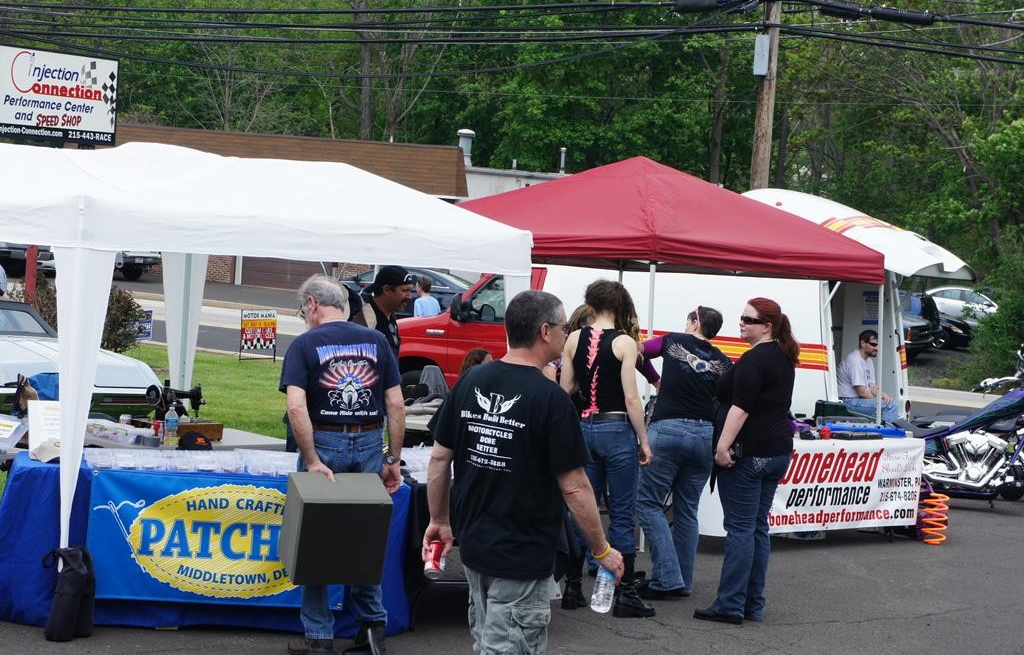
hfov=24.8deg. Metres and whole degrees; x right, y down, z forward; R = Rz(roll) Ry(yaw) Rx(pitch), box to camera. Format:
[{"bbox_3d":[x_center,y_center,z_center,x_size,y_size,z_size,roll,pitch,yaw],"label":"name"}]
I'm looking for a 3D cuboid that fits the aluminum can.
[{"bbox_3d":[-0.258,0.775,7.800,0.066,0.122,0.066,2,-30,1],"label":"aluminum can"}]

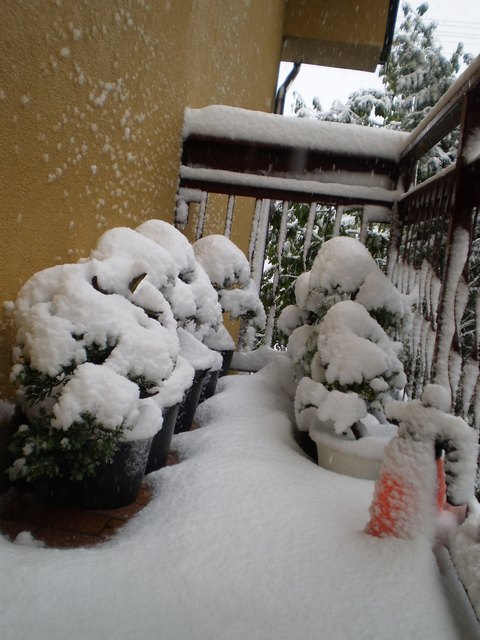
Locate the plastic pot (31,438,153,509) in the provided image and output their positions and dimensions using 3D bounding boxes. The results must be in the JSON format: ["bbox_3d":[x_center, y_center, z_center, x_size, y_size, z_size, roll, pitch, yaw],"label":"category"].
[{"bbox_3d":[-0.352,0.307,1.802,0.295,0.180,0.295,7,6,-1],"label":"plastic pot"}]

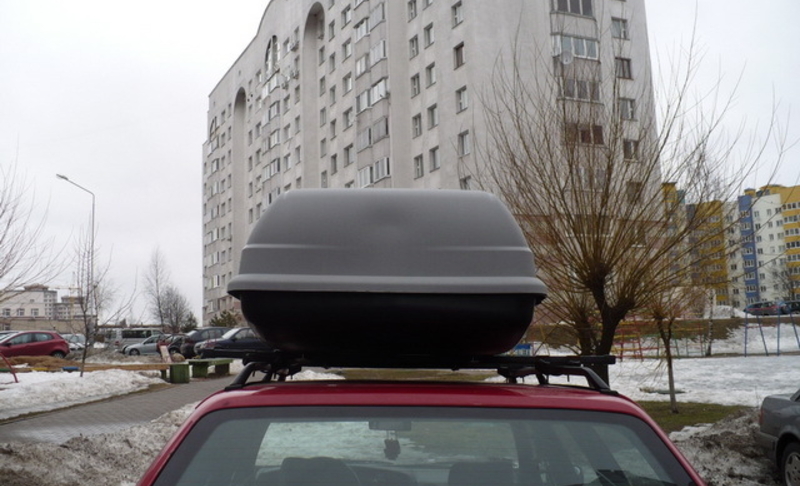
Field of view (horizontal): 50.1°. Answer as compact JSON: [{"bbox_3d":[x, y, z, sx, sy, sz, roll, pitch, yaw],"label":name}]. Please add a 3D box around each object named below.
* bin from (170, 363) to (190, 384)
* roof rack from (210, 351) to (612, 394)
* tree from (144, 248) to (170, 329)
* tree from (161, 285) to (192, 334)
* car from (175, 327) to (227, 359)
[{"bbox_3d":[-6.417,3.815,25.000,0.560,0.580,0.560,-1,-6,0],"label":"bin"},{"bbox_3d":[0.025,0.460,3.200,1.250,0.130,1.500,-1,-6,-3],"label":"roof rack"},{"bbox_3d":[-22.687,5.099,80.000,2.600,9.400,2.600,-1,-6,0],"label":"tree"},{"bbox_3d":[-20.910,6.923,80.000,3.000,6.000,3.000,-1,-6,0],"label":"tree"},{"bbox_3d":[-8.926,5.029,43.000,4.400,1.500,1.750,4,-7,-37],"label":"car"}]

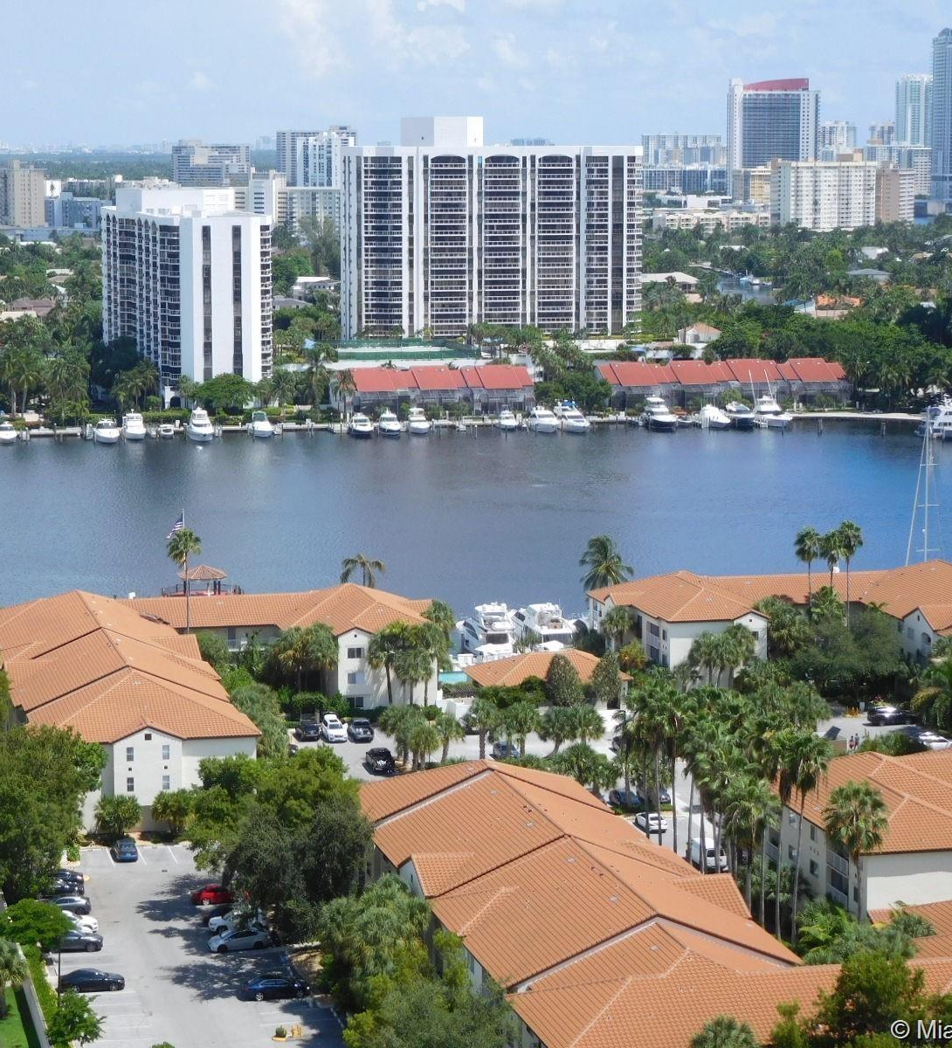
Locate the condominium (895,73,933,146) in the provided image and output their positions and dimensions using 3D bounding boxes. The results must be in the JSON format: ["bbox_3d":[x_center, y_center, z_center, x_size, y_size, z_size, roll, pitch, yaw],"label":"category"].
[{"bbox_3d":[492.373,-437.202,3182.115,44.000,133.936,30.000,1,8,6],"label":"condominium"}]

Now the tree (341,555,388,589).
[{"bbox_3d":[-13.284,9.301,334.292,5.600,11.600,5.600,0,8,0],"label":"tree"}]

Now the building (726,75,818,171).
[{"bbox_3d":[235.423,-298.663,2240.185,72.000,109.000,26.000,-1,8,-5],"label":"building"}]

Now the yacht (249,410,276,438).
[{"bbox_3d":[-44.362,-20.884,588.116,3.500,4.400,10.500,-2,8,-17],"label":"yacht"}]

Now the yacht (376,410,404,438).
[{"bbox_3d":[-18.304,-21.492,591.870,4.100,4.600,12.500,-1,8,-8],"label":"yacht"}]

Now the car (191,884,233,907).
[{"bbox_3d":[-20.200,29.310,224.587,4.600,1.470,1.800,-2,8,-13],"label":"car"}]

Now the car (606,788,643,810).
[{"bbox_3d":[13.415,24.218,252.427,1.830,1.470,4.600,-2,8,-16],"label":"car"}]

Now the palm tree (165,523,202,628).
[{"bbox_3d":[-29.818,10.246,290.483,3.500,19.552,3.500,0,8,0],"label":"palm tree"}]

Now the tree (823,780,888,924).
[{"bbox_3d":[28.536,25.357,212.343,4.800,12.600,4.800,0,8,0],"label":"tree"}]

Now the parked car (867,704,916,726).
[{"bbox_3d":[42.485,19.557,288.907,4.750,1.520,1.870,-1,8,-5],"label":"parked car"}]

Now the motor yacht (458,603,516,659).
[{"bbox_3d":[-0.050,12.419,334.000,4.700,6.500,16.000,-2,8,-16],"label":"motor yacht"}]

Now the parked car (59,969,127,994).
[{"bbox_3d":[-26.956,31.818,198.403,4.700,1.440,1.810,-1,8,-8],"label":"parked car"}]

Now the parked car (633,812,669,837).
[{"bbox_3d":[15.135,25.421,243.677,1.820,1.440,4.600,-2,8,-14],"label":"parked car"}]

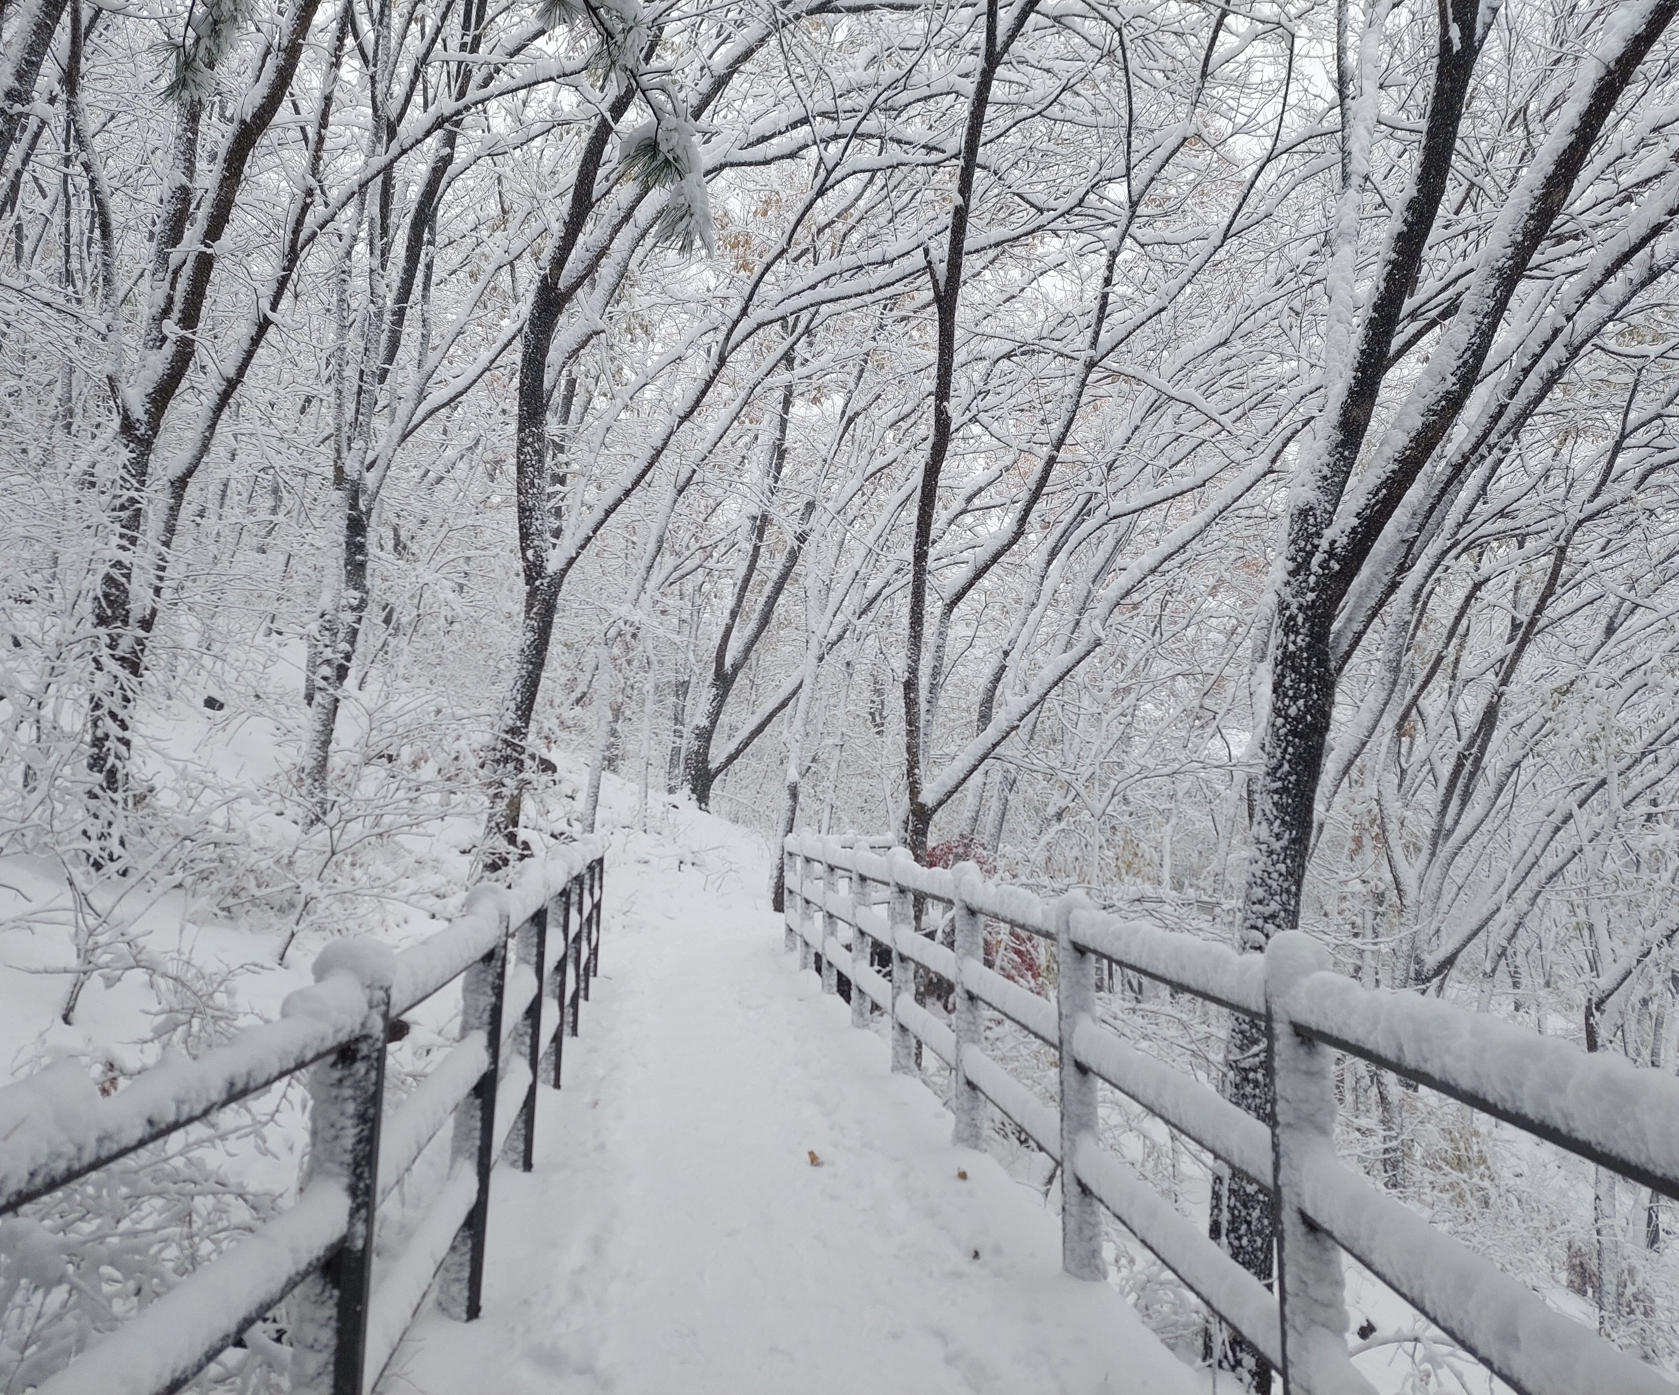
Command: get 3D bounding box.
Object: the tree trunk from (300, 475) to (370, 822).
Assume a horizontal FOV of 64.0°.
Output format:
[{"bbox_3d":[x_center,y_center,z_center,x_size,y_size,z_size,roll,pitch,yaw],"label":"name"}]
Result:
[{"bbox_3d":[-4.772,-0.506,12.703,0.400,3.360,0.360,5,-11,-21],"label":"tree trunk"}]

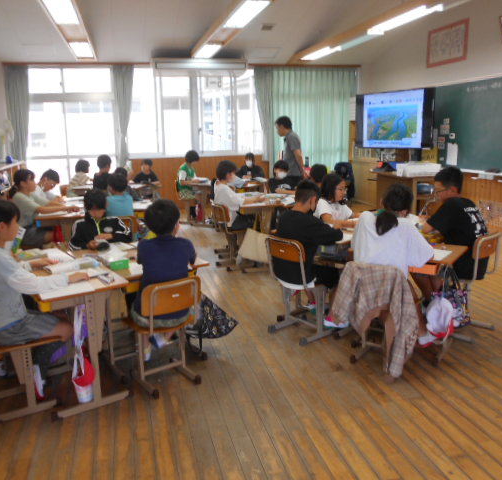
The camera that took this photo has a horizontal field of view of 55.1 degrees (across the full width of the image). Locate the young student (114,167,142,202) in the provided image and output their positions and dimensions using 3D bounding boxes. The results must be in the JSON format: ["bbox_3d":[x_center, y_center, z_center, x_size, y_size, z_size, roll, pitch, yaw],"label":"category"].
[{"bbox_3d":[-1.549,-0.409,6.010,0.400,1.030,0.500,-6,14,-21],"label":"young student"}]

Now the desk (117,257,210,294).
[{"bbox_3d":[-0.625,0.456,3.015,0.630,0.620,0.430,-10,15,-34],"label":"desk"}]

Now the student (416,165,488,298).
[{"bbox_3d":[1.419,0.067,3.379,0.580,1.150,0.430,9,16,38],"label":"student"}]

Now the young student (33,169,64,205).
[{"bbox_3d":[-2.175,-0.259,5.338,0.580,1.060,0.420,-3,13,-10],"label":"young student"}]

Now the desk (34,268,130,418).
[{"bbox_3d":[-1.001,0.520,2.768,0.440,0.645,0.650,-9,15,-32],"label":"desk"}]

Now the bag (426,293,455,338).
[{"bbox_3d":[1.155,0.460,2.930,0.160,0.270,0.110,7,15,30],"label":"bag"}]

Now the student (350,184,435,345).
[{"bbox_3d":[0.914,0.215,3.002,0.470,1.080,0.600,7,15,33],"label":"student"}]

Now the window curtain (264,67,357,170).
[{"bbox_3d":[1.233,-2.187,9.653,1.950,2.420,0.160,-4,13,-14],"label":"window curtain"}]

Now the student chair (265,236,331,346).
[{"bbox_3d":[0.386,0.322,3.427,0.450,0.690,0.360,-13,18,-43],"label":"student chair"}]

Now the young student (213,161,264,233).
[{"bbox_3d":[-0.065,-0.276,5.134,0.511,1.150,0.405,-8,14,-28],"label":"young student"}]

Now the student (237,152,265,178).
[{"bbox_3d":[0.001,-0.882,7.890,0.440,1.090,0.580,-1,13,0],"label":"student"}]

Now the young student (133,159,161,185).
[{"bbox_3d":[-1.632,-0.766,7.733,0.412,1.029,0.511,-2,13,-6],"label":"young student"}]

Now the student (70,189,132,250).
[{"bbox_3d":[-1.091,0.139,3.675,0.430,1.015,0.550,-9,15,-31],"label":"student"}]

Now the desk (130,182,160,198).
[{"bbox_3d":[-1.651,-0.483,7.290,0.620,0.660,0.450,-2,13,-5],"label":"desk"}]

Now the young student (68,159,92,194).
[{"bbox_3d":[-2.610,-0.690,7.354,0.525,1.079,0.398,-5,13,-17],"label":"young student"}]

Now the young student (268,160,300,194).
[{"bbox_3d":[0.410,-0.431,5.877,0.450,1.070,0.580,-1,13,0],"label":"young student"}]

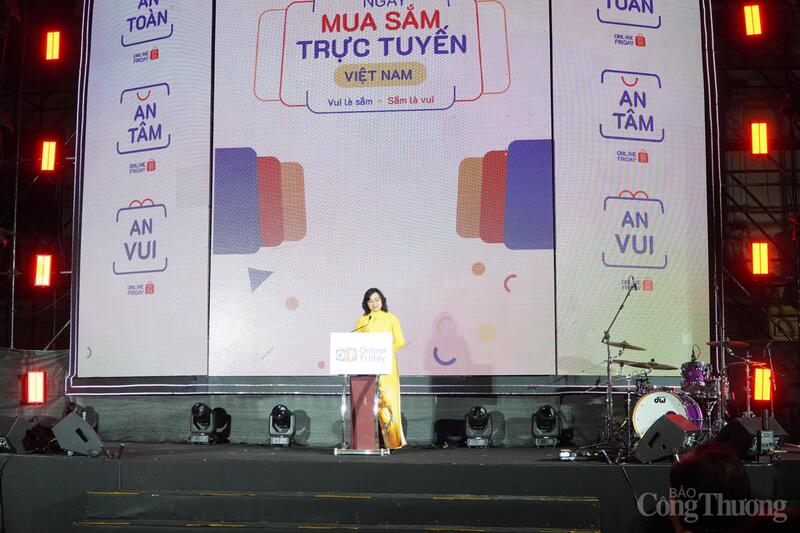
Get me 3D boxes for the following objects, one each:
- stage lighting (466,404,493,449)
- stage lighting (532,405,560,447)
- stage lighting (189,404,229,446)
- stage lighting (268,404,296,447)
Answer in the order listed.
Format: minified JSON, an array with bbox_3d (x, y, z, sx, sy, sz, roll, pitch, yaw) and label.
[{"bbox_3d":[0.864,1.747,10.900,0.300,0.450,0.270,0,-7,5],"label":"stage lighting"},{"bbox_3d":[1.590,1.734,10.850,0.300,0.450,0.270,0,-7,4],"label":"stage lighting"},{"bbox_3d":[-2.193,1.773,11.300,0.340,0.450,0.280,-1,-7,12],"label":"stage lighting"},{"bbox_3d":[-1.295,1.766,11.100,0.300,0.450,0.270,-1,-7,6],"label":"stage lighting"}]

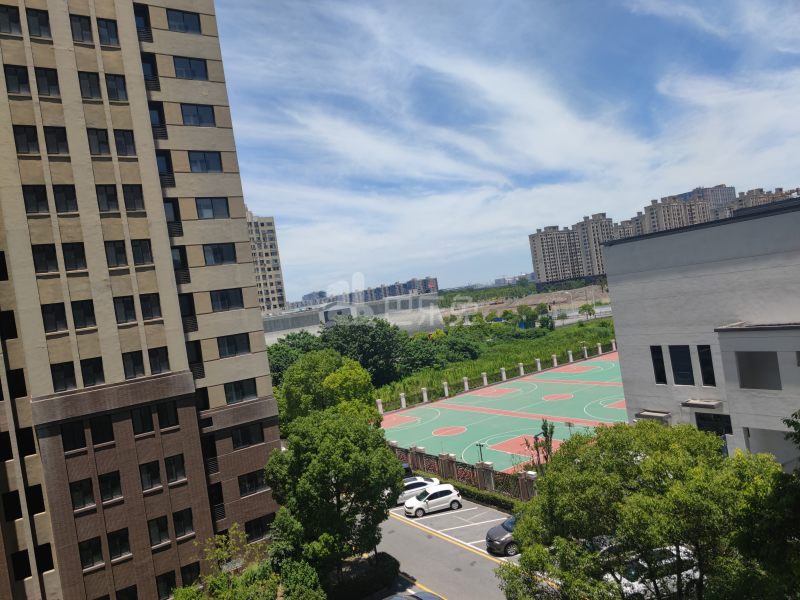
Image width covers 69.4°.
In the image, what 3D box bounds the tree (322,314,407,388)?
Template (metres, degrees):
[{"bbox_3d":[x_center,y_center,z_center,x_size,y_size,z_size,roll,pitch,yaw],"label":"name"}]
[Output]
[{"bbox_3d":[-6.238,8.841,96.112,13.000,11.400,11.500,-8,1,0],"label":"tree"}]

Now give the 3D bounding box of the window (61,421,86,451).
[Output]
[{"bbox_3d":[-16.129,6.696,28.501,0.971,1.379,0.150,-9,1,-35],"label":"window"}]

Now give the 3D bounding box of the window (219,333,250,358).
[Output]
[{"bbox_3d":[-10.300,2.871,35.968,1.950,1.300,0.200,-9,0,-35],"label":"window"}]

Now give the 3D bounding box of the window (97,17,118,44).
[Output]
[{"bbox_3d":[-15.288,-14.018,30.338,0.948,1.367,0.150,-9,1,-35],"label":"window"}]

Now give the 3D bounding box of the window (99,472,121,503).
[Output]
[{"bbox_3d":[-14.306,9.240,28.628,0.950,1.370,0.200,-9,0,-35],"label":"window"}]

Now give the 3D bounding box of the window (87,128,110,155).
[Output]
[{"bbox_3d":[-15.703,-8.251,30.130,0.949,1.379,0.150,-9,1,-35],"label":"window"}]

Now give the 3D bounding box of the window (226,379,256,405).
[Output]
[{"bbox_3d":[-10.241,5.898,37.271,2.036,1.319,0.150,-9,1,-35],"label":"window"}]

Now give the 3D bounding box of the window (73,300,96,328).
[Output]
[{"bbox_3d":[-15.967,0.744,29.228,0.937,1.365,0.140,-9,1,-35],"label":"window"}]

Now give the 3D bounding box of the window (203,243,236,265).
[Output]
[{"bbox_3d":[-11.467,-2.924,36.901,2.029,1.345,0.150,-9,1,-35],"label":"window"}]

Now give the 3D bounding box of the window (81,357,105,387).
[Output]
[{"bbox_3d":[-15.526,3.625,29.190,0.954,1.379,0.150,-9,1,-35],"label":"window"}]

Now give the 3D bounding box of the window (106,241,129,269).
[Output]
[{"bbox_3d":[-14.841,-2.421,30.272,0.929,1.365,0.140,-9,1,-35],"label":"window"}]

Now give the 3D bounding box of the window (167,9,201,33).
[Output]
[{"bbox_3d":[-13.649,-17.611,36.710,2.029,1.345,0.150,-9,1,-35],"label":"window"}]

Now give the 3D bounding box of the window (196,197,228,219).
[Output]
[{"bbox_3d":[-11.646,-5.705,35.990,1.947,1.292,0.150,-9,1,-35],"label":"window"}]

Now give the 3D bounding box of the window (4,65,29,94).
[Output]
[{"bbox_3d":[-18.857,-10.842,28.513,0.982,1.398,0.150,-9,1,-35],"label":"window"}]

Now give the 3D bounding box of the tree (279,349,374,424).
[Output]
[{"bbox_3d":[-6.164,9.970,51.978,8.600,10.994,8.200,-9,1,-8],"label":"tree"}]

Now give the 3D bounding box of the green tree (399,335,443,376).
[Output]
[{"bbox_3d":[3.690,9.990,104.000,7.800,7.600,7.400,-9,0,0],"label":"green tree"}]

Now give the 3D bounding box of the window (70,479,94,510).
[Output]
[{"bbox_3d":[-15.559,9.564,28.330,0.947,1.344,0.150,-9,1,-35],"label":"window"}]

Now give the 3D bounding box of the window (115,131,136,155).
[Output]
[{"bbox_3d":[-14.838,-8.504,31.246,0.950,1.366,0.150,-9,1,-35],"label":"window"}]

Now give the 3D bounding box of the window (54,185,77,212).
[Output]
[{"bbox_3d":[-16.823,-5.099,29.080,0.954,1.379,0.150,-9,1,-35],"label":"window"}]

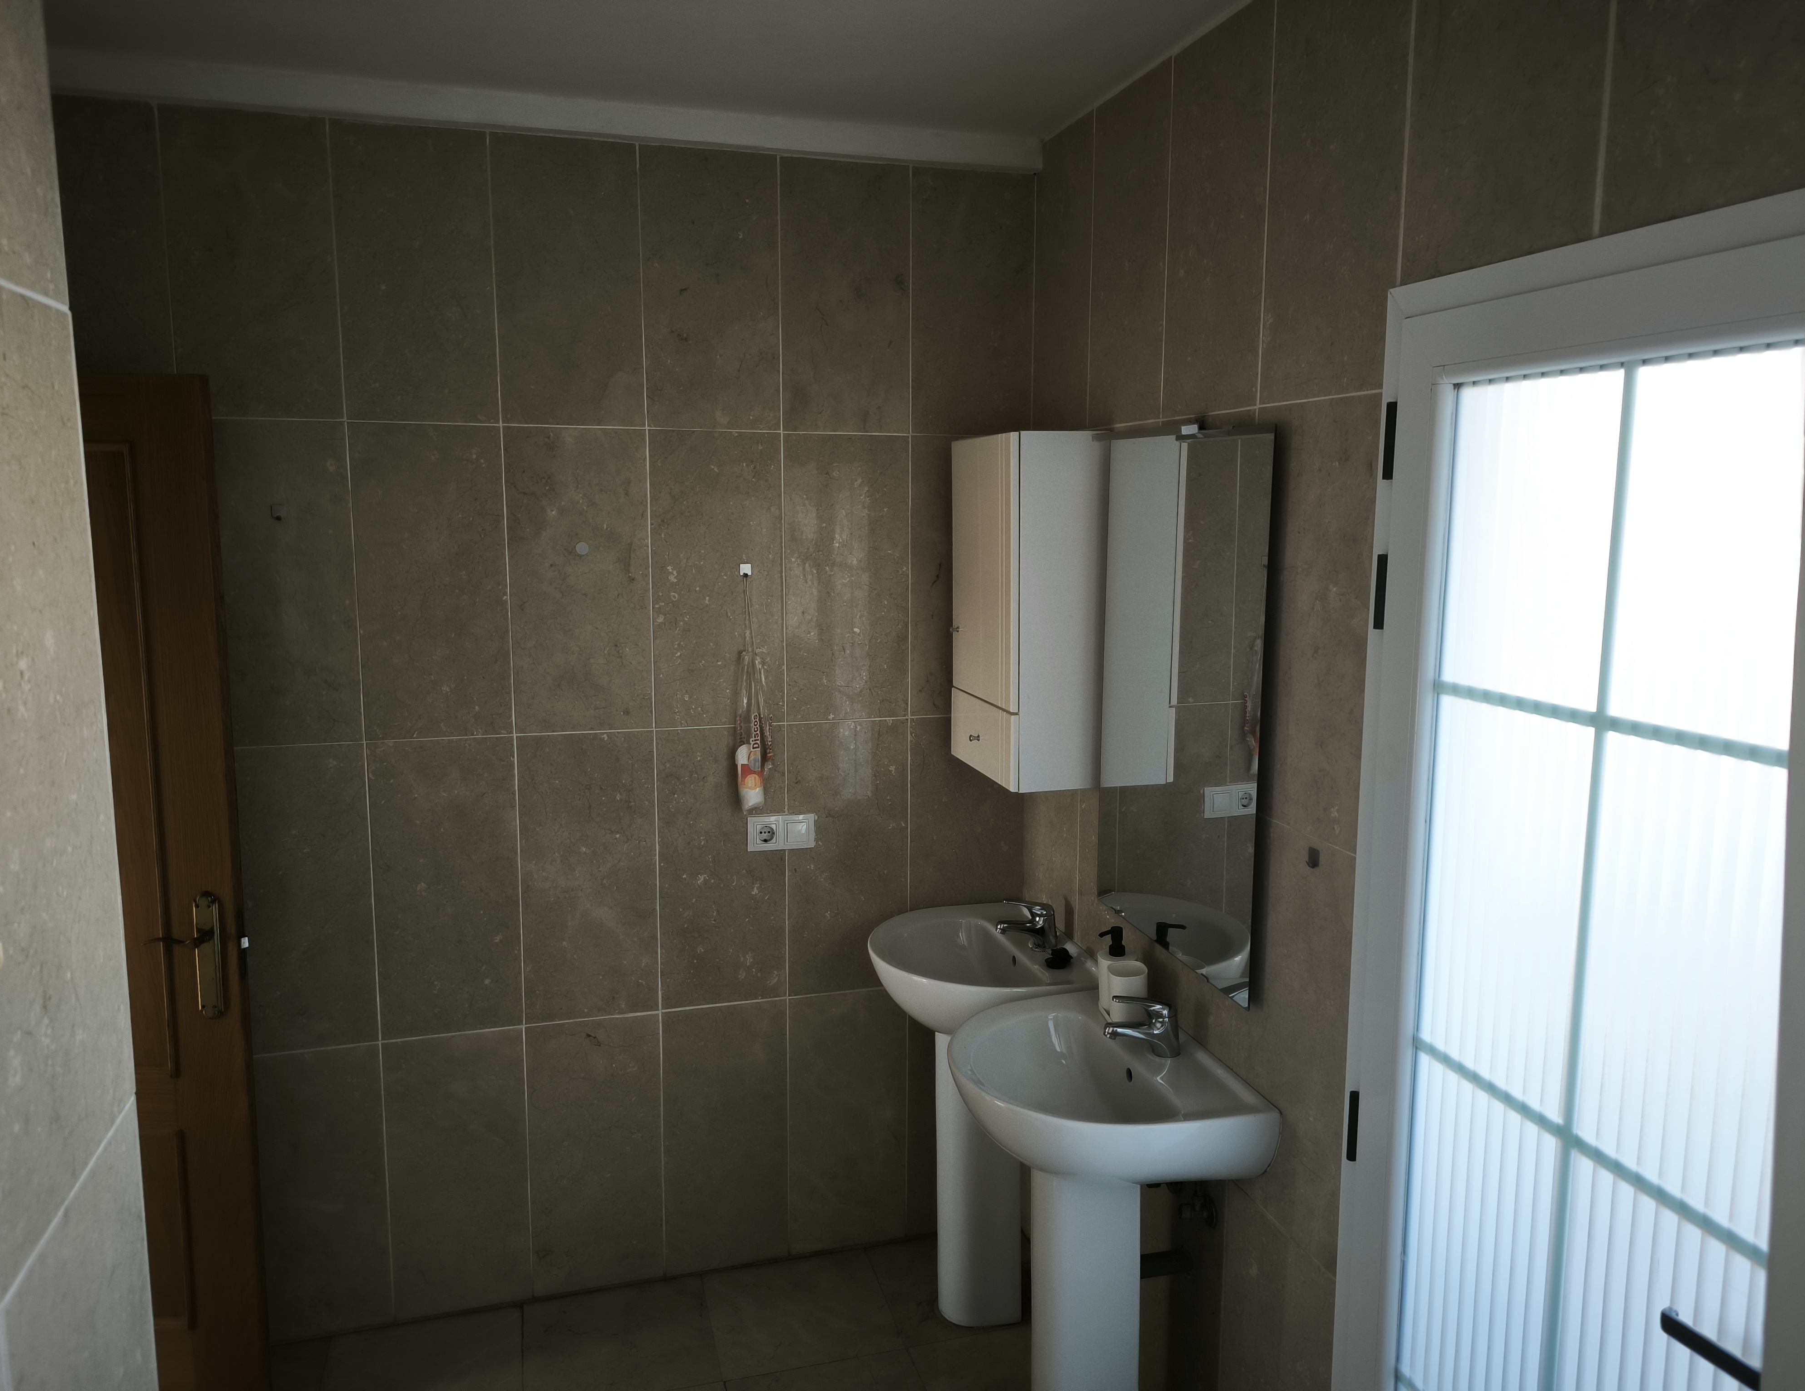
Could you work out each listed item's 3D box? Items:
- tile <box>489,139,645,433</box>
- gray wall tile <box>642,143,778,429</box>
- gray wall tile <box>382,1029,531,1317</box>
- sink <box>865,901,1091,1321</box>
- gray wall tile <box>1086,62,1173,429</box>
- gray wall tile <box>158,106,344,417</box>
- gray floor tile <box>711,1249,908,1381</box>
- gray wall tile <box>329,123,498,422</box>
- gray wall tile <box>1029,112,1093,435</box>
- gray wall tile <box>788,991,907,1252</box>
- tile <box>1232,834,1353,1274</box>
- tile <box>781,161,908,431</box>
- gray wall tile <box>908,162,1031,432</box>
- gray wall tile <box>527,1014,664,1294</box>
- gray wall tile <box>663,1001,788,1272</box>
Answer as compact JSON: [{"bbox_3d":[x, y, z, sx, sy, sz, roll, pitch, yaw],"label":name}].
[{"bbox_3d":[-0.679,-0.838,2.620,0.288,0.570,0.010,-2,9,-16],"label":"tile"},{"bbox_3d":[-0.411,-0.871,2.779,0.297,0.582,0.015,-2,9,-16],"label":"gray wall tile"},{"bbox_3d":[-0.994,1.071,2.893,0.299,0.658,0.015,-2,9,-16],"label":"gray wall tile"},{"bbox_3d":[0.154,0.970,2.901,0.463,0.867,0.562,-2,9,-16],"label":"sink"},{"bbox_3d":[0.446,-0.856,2.514,0.015,0.642,0.334,-2,9,-16],"label":"gray wall tile"},{"bbox_3d":[-1.240,-0.815,2.461,0.288,0.565,0.010,-2,9,-16],"label":"gray wall tile"},{"bbox_3d":[-0.231,1.413,2.934,0.400,0.015,0.395,-2,9,-16],"label":"gray floor tile"},{"bbox_3d":[-0.959,-0.826,2.541,0.288,0.567,0.010,-2,9,-16],"label":"gray wall tile"},{"bbox_3d":[0.352,-0.900,2.825,0.015,0.636,0.319,-2,9,-16],"label":"gray wall tile"},{"bbox_3d":[-0.133,1.038,3.143,0.299,0.658,0.015,-2,9,-16],"label":"gray wall tile"},{"bbox_3d":[0.604,0.523,2.000,0.010,0.639,0.325,-2,9,-16],"label":"tile"},{"bbox_3d":[-0.124,-0.882,2.863,0.297,0.582,0.015,-2,9,-16],"label":"tile"},{"bbox_3d":[0.159,-0.893,2.945,0.287,0.582,0.015,-2,9,-16],"label":"gray wall tile"},{"bbox_3d":[-0.688,1.033,2.898,0.288,0.639,0.010,-2,9,-16],"label":"gray wall tile"},{"bbox_3d":[-0.420,1.051,3.066,0.297,0.659,0.015,-2,9,-16],"label":"gray wall tile"}]

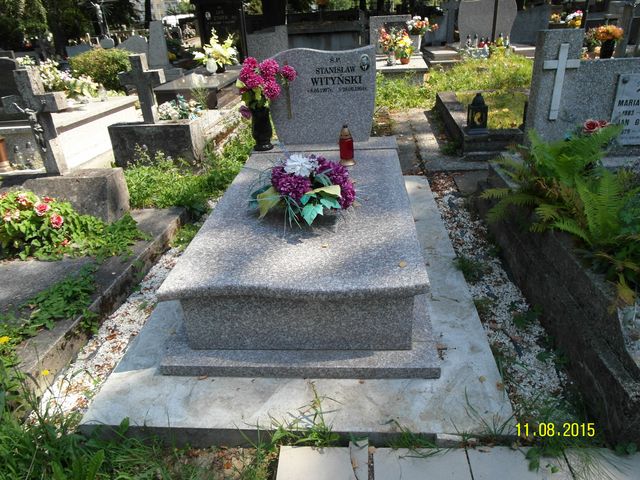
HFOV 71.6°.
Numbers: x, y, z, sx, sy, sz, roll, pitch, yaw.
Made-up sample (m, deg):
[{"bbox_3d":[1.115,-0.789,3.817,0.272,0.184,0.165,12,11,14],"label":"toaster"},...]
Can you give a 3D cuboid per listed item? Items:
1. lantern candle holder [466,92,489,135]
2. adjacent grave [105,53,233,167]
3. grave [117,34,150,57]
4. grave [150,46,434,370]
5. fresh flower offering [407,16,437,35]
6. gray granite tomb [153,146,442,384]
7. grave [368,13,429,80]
[{"bbox_3d":[1.474,-1.182,4.142,0.180,0.360,0.180,-1,29,6],"label":"lantern candle holder"},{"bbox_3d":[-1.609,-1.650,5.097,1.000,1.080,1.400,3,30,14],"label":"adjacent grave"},{"bbox_3d":[-4.057,-4.187,9.600,0.700,0.850,0.250,-1,29,6],"label":"grave"},{"bbox_3d":[-0.051,-0.393,2.474,1.163,1.069,2.035,-1,29,6],"label":"grave"},{"bbox_3d":[1.694,-3.571,7.403,0.440,0.270,0.340,-1,29,6],"label":"fresh flower offering"},{"bbox_3d":[-0.029,-0.090,2.610,1.163,0.406,1.980,-1,29,6],"label":"gray granite tomb"},{"bbox_3d":[1.202,-2.957,7.047,0.950,1.080,1.600,-1,29,6],"label":"grave"}]

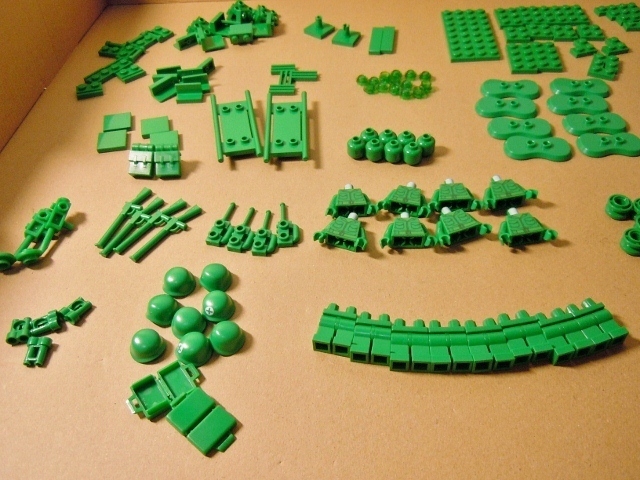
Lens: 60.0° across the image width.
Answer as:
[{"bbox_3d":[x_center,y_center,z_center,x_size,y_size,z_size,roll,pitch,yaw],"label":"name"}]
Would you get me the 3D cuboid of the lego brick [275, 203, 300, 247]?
[{"bbox_3d":[-0.016,-0.009,0.275,0.011,0.005,0.029,-6,48,-2],"label":"lego brick"}]

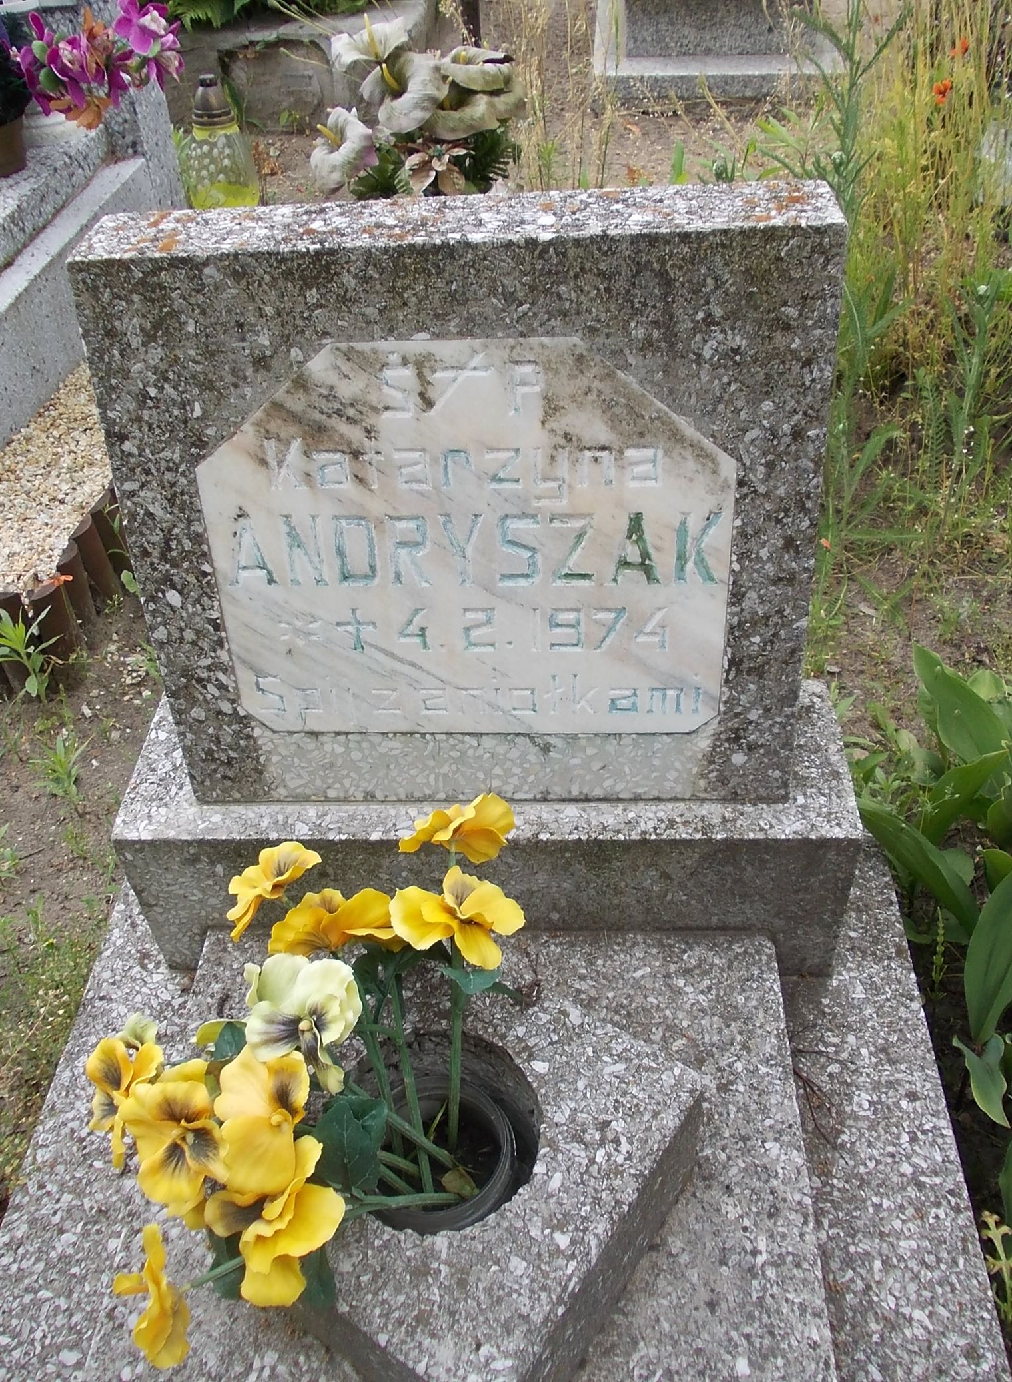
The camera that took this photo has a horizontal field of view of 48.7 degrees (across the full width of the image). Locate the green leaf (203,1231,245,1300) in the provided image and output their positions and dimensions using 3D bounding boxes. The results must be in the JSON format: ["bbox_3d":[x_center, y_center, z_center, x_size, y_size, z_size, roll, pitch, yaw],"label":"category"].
[{"bbox_3d":[-0.191,0.397,0.775,0.038,0.020,0.050,-2,60,-8],"label":"green leaf"}]

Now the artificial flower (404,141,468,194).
[{"bbox_3d":[-0.097,-0.727,1.550,0.095,0.080,0.055,-5,21,0],"label":"artificial flower"}]

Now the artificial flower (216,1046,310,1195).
[{"bbox_3d":[-0.144,0.252,0.655,0.061,0.085,0.036,23,7,26],"label":"artificial flower"}]

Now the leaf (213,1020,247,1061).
[{"bbox_3d":[-0.200,0.254,0.810,0.032,0.018,0.034,-5,60,-3],"label":"leaf"}]

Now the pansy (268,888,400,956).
[{"bbox_3d":[-0.119,0.157,0.765,0.082,0.038,0.065,-6,28,3],"label":"pansy"}]

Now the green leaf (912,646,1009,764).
[{"bbox_3d":[0.446,0.017,1.090,0.145,0.040,0.060,41,72,20],"label":"green leaf"}]

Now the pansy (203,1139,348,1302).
[{"bbox_3d":[-0.134,0.306,0.645,0.076,0.050,0.087,38,94,36],"label":"pansy"}]

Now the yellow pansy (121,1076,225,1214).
[{"bbox_3d":[-0.225,0.307,0.755,0.068,0.035,0.085,4,67,-3],"label":"yellow pansy"}]

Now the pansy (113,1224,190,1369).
[{"bbox_3d":[-0.211,0.360,0.665,0.045,0.083,0.078,-22,46,-18],"label":"pansy"}]

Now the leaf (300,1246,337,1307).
[{"bbox_3d":[-0.134,0.409,0.780,0.034,0.020,0.048,3,59,-5],"label":"leaf"}]

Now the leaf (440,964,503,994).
[{"bbox_3d":[-0.023,0.183,0.715,0.042,0.016,0.032,0,51,4],"label":"leaf"}]

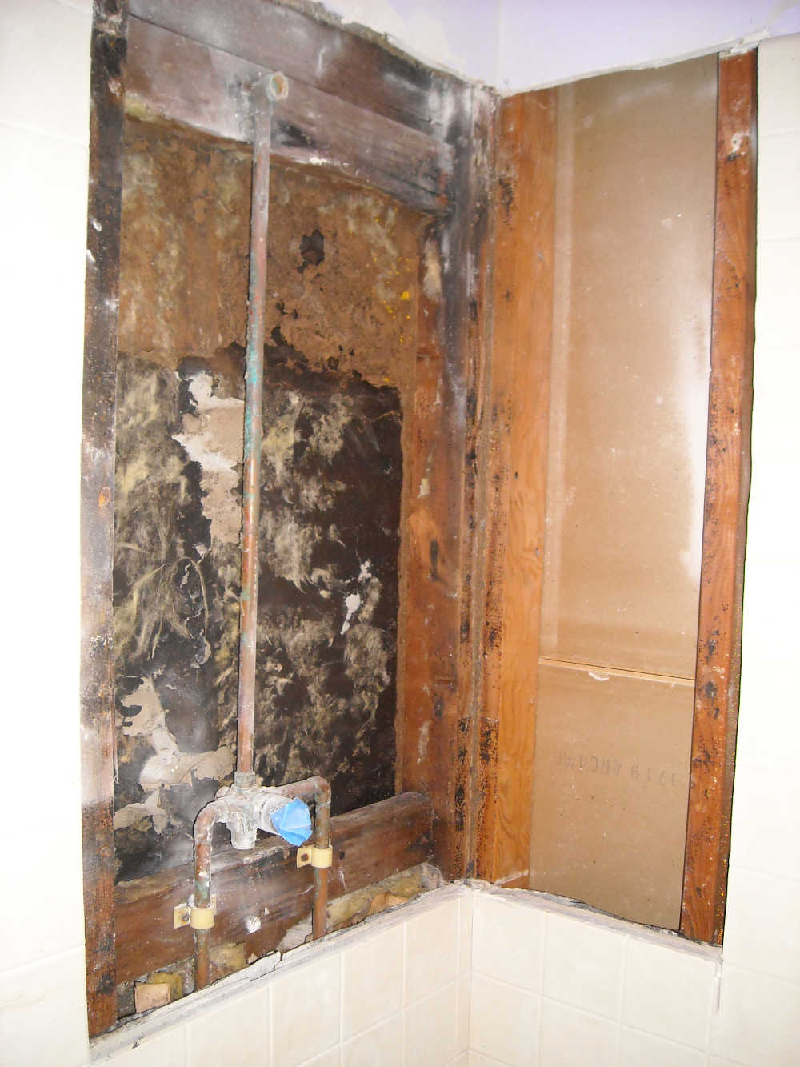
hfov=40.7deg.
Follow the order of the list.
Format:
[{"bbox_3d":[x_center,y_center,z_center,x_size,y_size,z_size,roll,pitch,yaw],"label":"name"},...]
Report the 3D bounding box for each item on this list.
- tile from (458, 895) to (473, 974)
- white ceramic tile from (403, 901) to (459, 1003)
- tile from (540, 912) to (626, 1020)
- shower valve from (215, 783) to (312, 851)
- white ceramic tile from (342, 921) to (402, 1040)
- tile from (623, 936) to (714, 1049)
[{"bbox_3d":[0.084,0.517,1.390,0.009,0.108,0.030,4,4,39],"label":"tile"},{"bbox_3d":[0.038,0.516,1.335,0.009,0.108,0.108,4,4,39],"label":"white ceramic tile"},{"bbox_3d":[0.222,0.523,1.305,0.108,0.108,0.009,4,4,39],"label":"tile"},{"bbox_3d":[-0.139,0.296,1.113,0.102,0.073,0.079,4,4,39],"label":"shower valve"},{"bbox_3d":[-0.030,0.518,1.248,0.009,0.108,0.108,4,4,39],"label":"white ceramic tile"},{"bbox_3d":[0.305,0.529,1.236,0.108,0.108,0.009,4,4,39],"label":"tile"}]

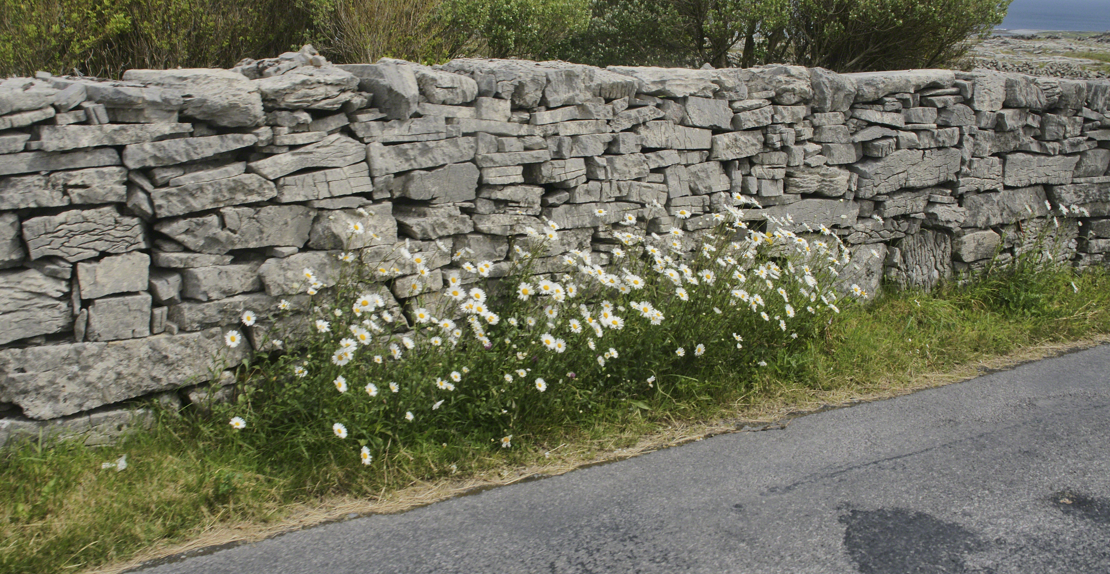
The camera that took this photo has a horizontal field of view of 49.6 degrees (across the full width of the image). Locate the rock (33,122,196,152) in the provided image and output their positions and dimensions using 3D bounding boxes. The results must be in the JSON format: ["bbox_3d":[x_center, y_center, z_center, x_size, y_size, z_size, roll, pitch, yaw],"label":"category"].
[{"bbox_3d":[-1.466,-0.517,3.947,0.478,0.079,0.270,-10,19,-33],"label":"rock"}]

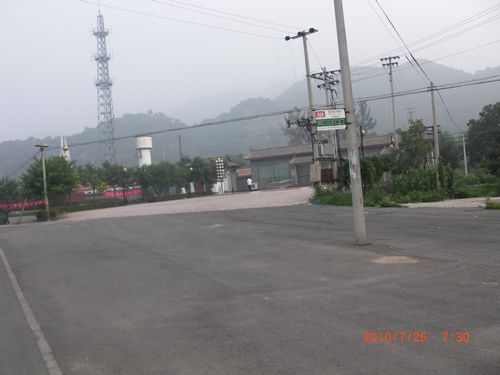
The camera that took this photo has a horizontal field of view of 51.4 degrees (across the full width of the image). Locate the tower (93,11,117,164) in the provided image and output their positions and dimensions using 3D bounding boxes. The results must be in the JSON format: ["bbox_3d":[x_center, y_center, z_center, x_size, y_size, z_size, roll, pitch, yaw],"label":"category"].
[{"bbox_3d":[-41.683,-24.808,150.000,6.000,53.000,6.000,-5,1,0],"label":"tower"}]

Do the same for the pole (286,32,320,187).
[{"bbox_3d":[3.925,-5.211,34.300,2.400,10.600,0.700,-4,1,33],"label":"pole"}]

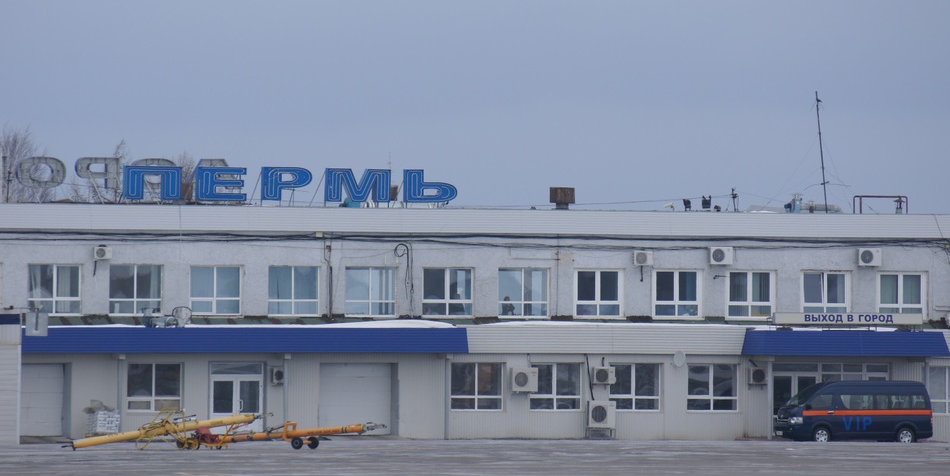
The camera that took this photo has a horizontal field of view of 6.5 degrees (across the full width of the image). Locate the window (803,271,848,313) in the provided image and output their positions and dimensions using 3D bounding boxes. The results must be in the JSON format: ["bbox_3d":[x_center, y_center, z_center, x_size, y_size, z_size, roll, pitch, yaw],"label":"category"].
[{"bbox_3d":[12.602,2.048,299.458,1.894,1.708,0.120,1,-1,-23],"label":"window"}]

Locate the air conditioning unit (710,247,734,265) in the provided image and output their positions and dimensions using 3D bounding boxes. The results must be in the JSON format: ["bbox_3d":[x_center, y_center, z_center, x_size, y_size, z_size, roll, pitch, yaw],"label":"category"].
[{"bbox_3d":[8.795,0.642,297.508,0.867,0.616,0.300,1,-1,-23],"label":"air conditioning unit"}]

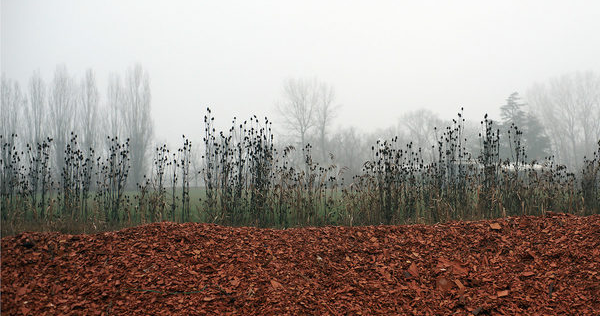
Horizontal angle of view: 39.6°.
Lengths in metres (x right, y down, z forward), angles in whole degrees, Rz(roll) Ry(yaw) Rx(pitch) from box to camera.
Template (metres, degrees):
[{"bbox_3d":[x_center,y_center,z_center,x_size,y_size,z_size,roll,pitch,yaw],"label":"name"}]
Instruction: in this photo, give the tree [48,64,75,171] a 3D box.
[{"bbox_3d":[-37.130,-4.950,130.000,4.210,19.580,4.210,0,-1,0],"label":"tree"}]

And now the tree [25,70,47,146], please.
[{"bbox_3d":[-41.860,-4.510,132.000,3.560,18.850,3.560,0,-1,0],"label":"tree"}]

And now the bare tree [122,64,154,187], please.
[{"bbox_3d":[-25.200,-4.990,130.000,4.990,19.500,4.990,0,-1,0],"label":"bare tree"}]

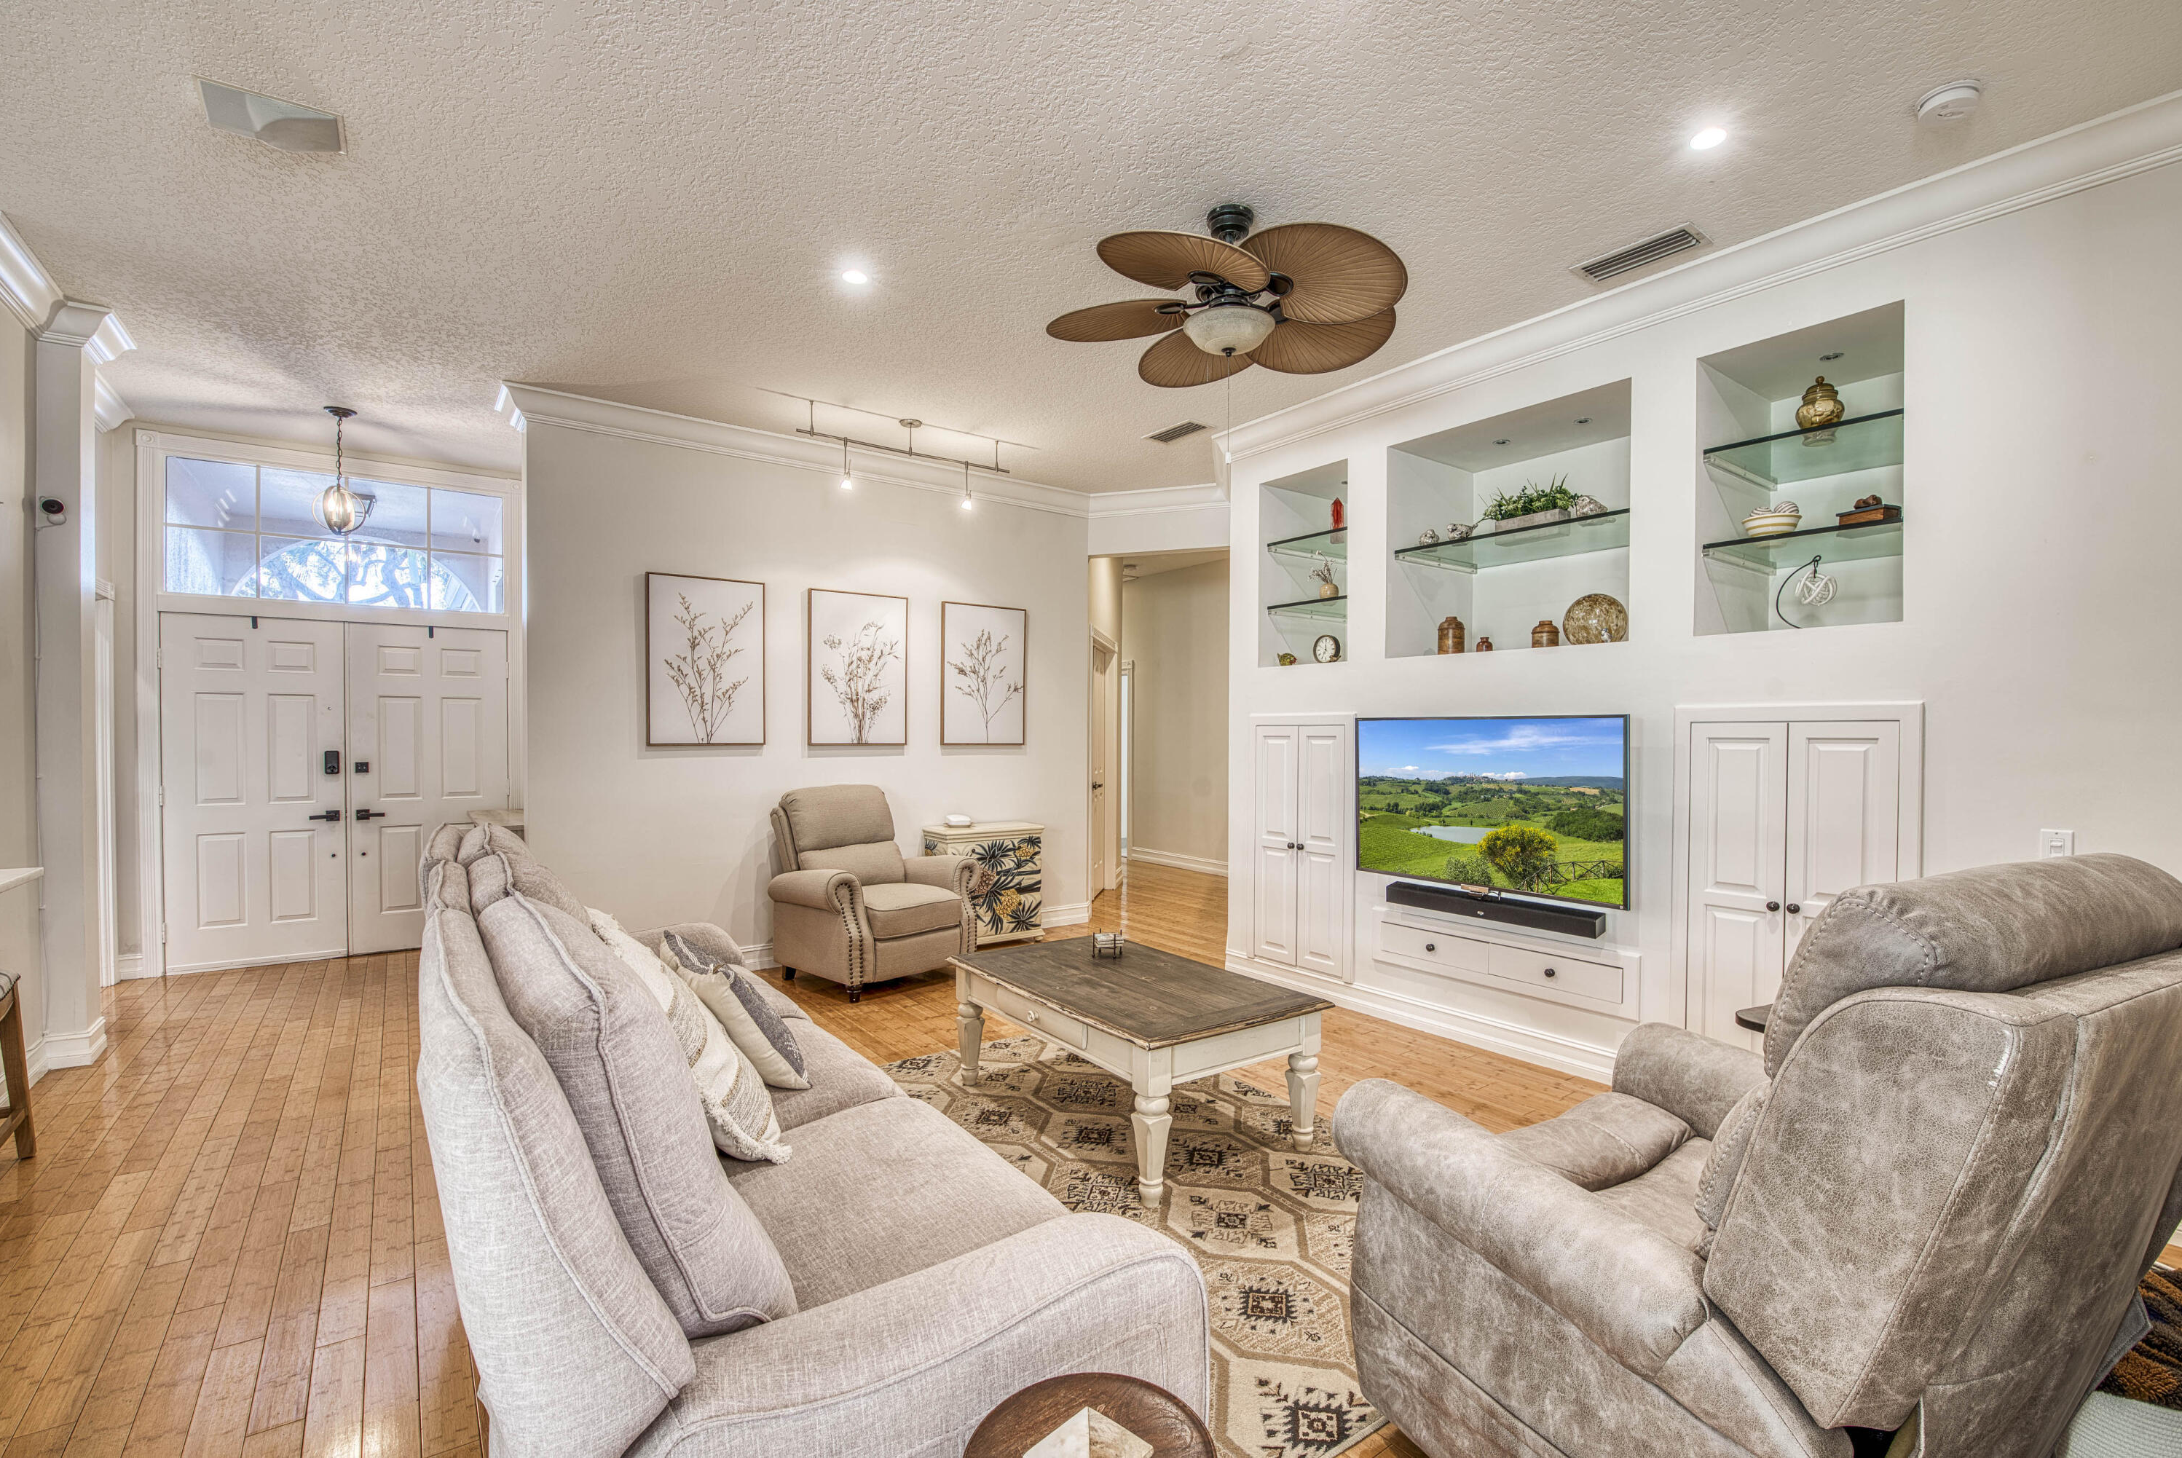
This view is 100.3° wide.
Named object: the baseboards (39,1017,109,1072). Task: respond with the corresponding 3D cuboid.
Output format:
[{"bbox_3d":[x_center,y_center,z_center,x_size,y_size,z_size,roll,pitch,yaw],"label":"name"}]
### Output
[{"bbox_3d":[-4.246,1.318,3.817,0.140,0.135,0.270,0,0,-36],"label":"baseboards"}]

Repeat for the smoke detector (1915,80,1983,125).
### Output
[{"bbox_3d":[2.180,-1.591,2.315,0.124,0.045,0.124,0,0,-38],"label":"smoke detector"}]

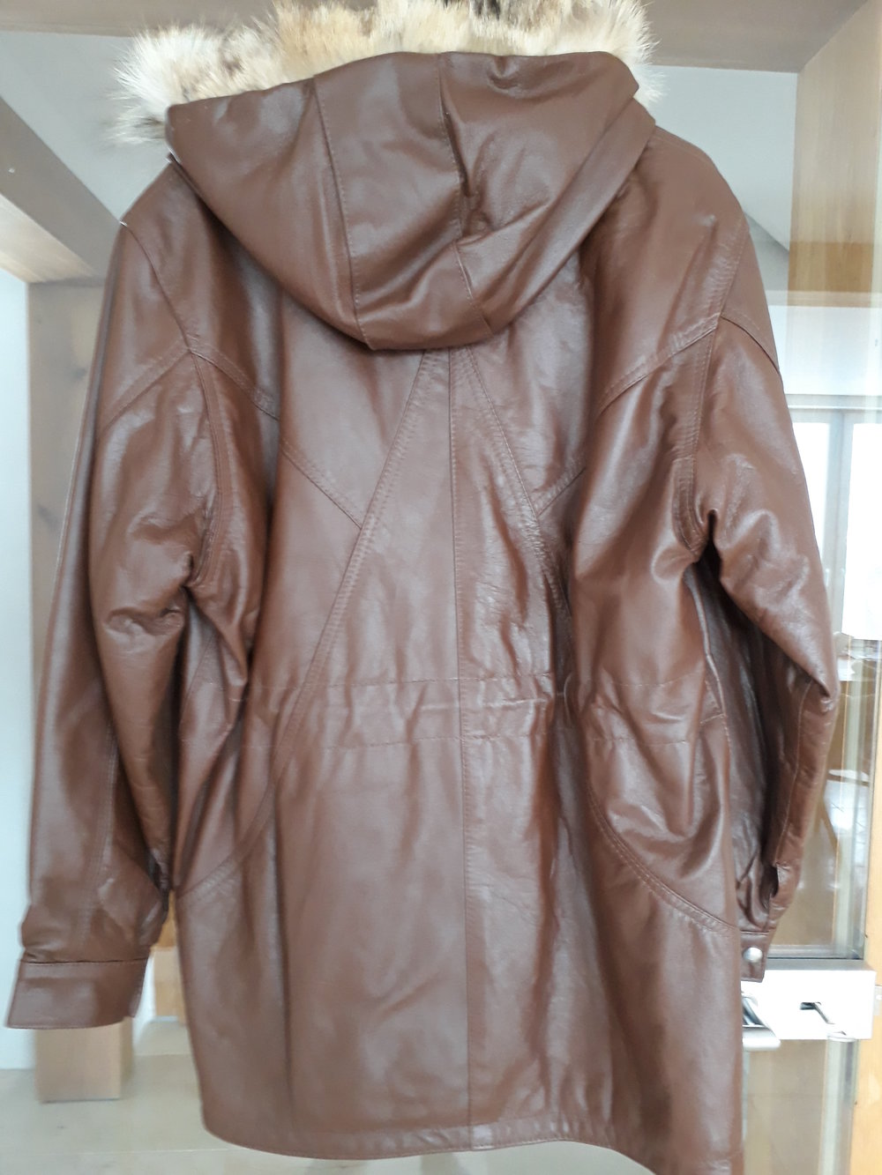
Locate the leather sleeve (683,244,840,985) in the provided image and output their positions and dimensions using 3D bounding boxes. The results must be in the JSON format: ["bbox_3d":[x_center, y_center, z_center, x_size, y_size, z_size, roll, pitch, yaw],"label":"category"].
[{"bbox_3d":[0.278,0.022,0.800,0.155,0.650,0.190,1,4,3],"label":"leather sleeve"}]

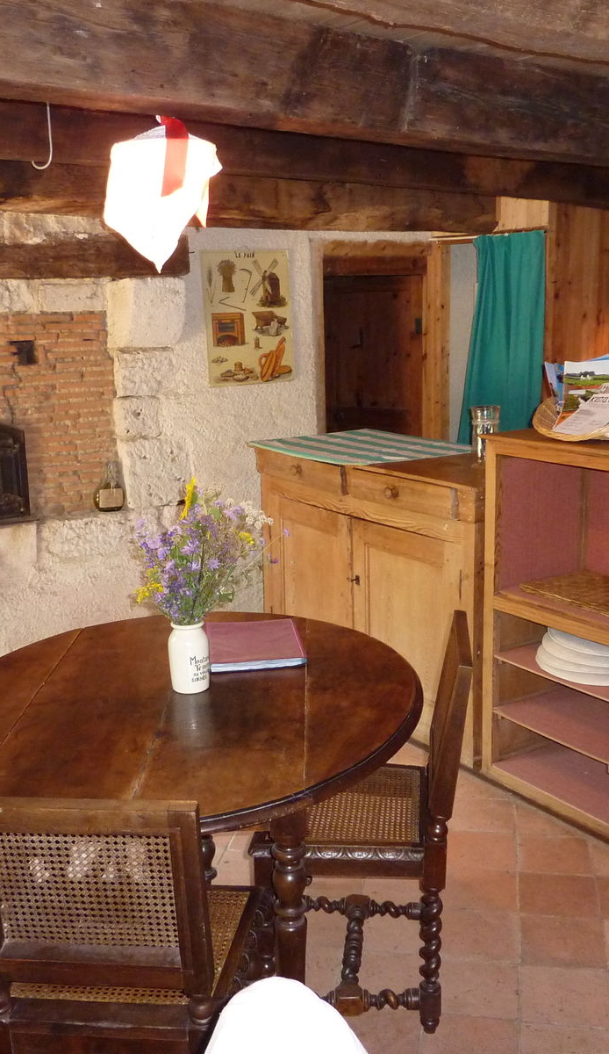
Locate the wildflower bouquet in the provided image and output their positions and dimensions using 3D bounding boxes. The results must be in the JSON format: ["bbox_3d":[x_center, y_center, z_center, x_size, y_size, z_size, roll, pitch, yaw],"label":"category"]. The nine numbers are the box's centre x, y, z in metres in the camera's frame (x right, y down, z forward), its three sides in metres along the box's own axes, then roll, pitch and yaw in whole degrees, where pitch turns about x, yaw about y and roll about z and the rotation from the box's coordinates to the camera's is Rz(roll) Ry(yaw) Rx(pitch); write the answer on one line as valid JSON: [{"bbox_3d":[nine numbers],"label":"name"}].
[{"bbox_3d":[-0.233,0.056,2.186,0.295,0.325,0.275,-2,12,0],"label":"wildflower bouquet"}]

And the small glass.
[{"bbox_3d":[0.689,-0.354,3.867,0.108,0.200,0.108,-2,12,0],"label":"small glass"}]

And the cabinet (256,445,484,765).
[{"bbox_3d":[0.430,0.257,4.186,0.580,1.115,1.530,-9,14,-30],"label":"cabinet"}]

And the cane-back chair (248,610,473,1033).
[{"bbox_3d":[0.141,0.645,2.337,0.485,0.860,0.420,-1,12,5],"label":"cane-back chair"}]

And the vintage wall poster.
[{"bbox_3d":[-0.249,-0.937,4.560,0.435,0.588,0.015,-9,14,-28],"label":"vintage wall poster"}]

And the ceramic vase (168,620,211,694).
[{"bbox_3d":[-0.257,0.284,2.236,0.092,0.154,0.092,-2,12,0],"label":"ceramic vase"}]

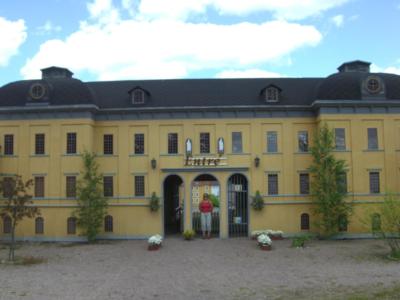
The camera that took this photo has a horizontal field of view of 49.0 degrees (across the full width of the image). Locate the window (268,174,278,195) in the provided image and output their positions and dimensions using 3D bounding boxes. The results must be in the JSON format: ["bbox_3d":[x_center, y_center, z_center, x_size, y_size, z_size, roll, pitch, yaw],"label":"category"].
[{"bbox_3d":[2.673,1.256,15.957,0.348,0.746,0.091,-1,-4,2],"label":"window"}]

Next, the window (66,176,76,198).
[{"bbox_3d":[-4.570,1.322,15.653,0.348,0.746,0.091,-1,-4,2],"label":"window"}]

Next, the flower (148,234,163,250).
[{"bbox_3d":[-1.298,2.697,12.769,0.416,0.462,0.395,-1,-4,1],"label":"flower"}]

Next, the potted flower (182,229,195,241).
[{"bbox_3d":[-0.379,2.894,14.993,0.417,0.393,0.396,-1,-4,1],"label":"potted flower"}]

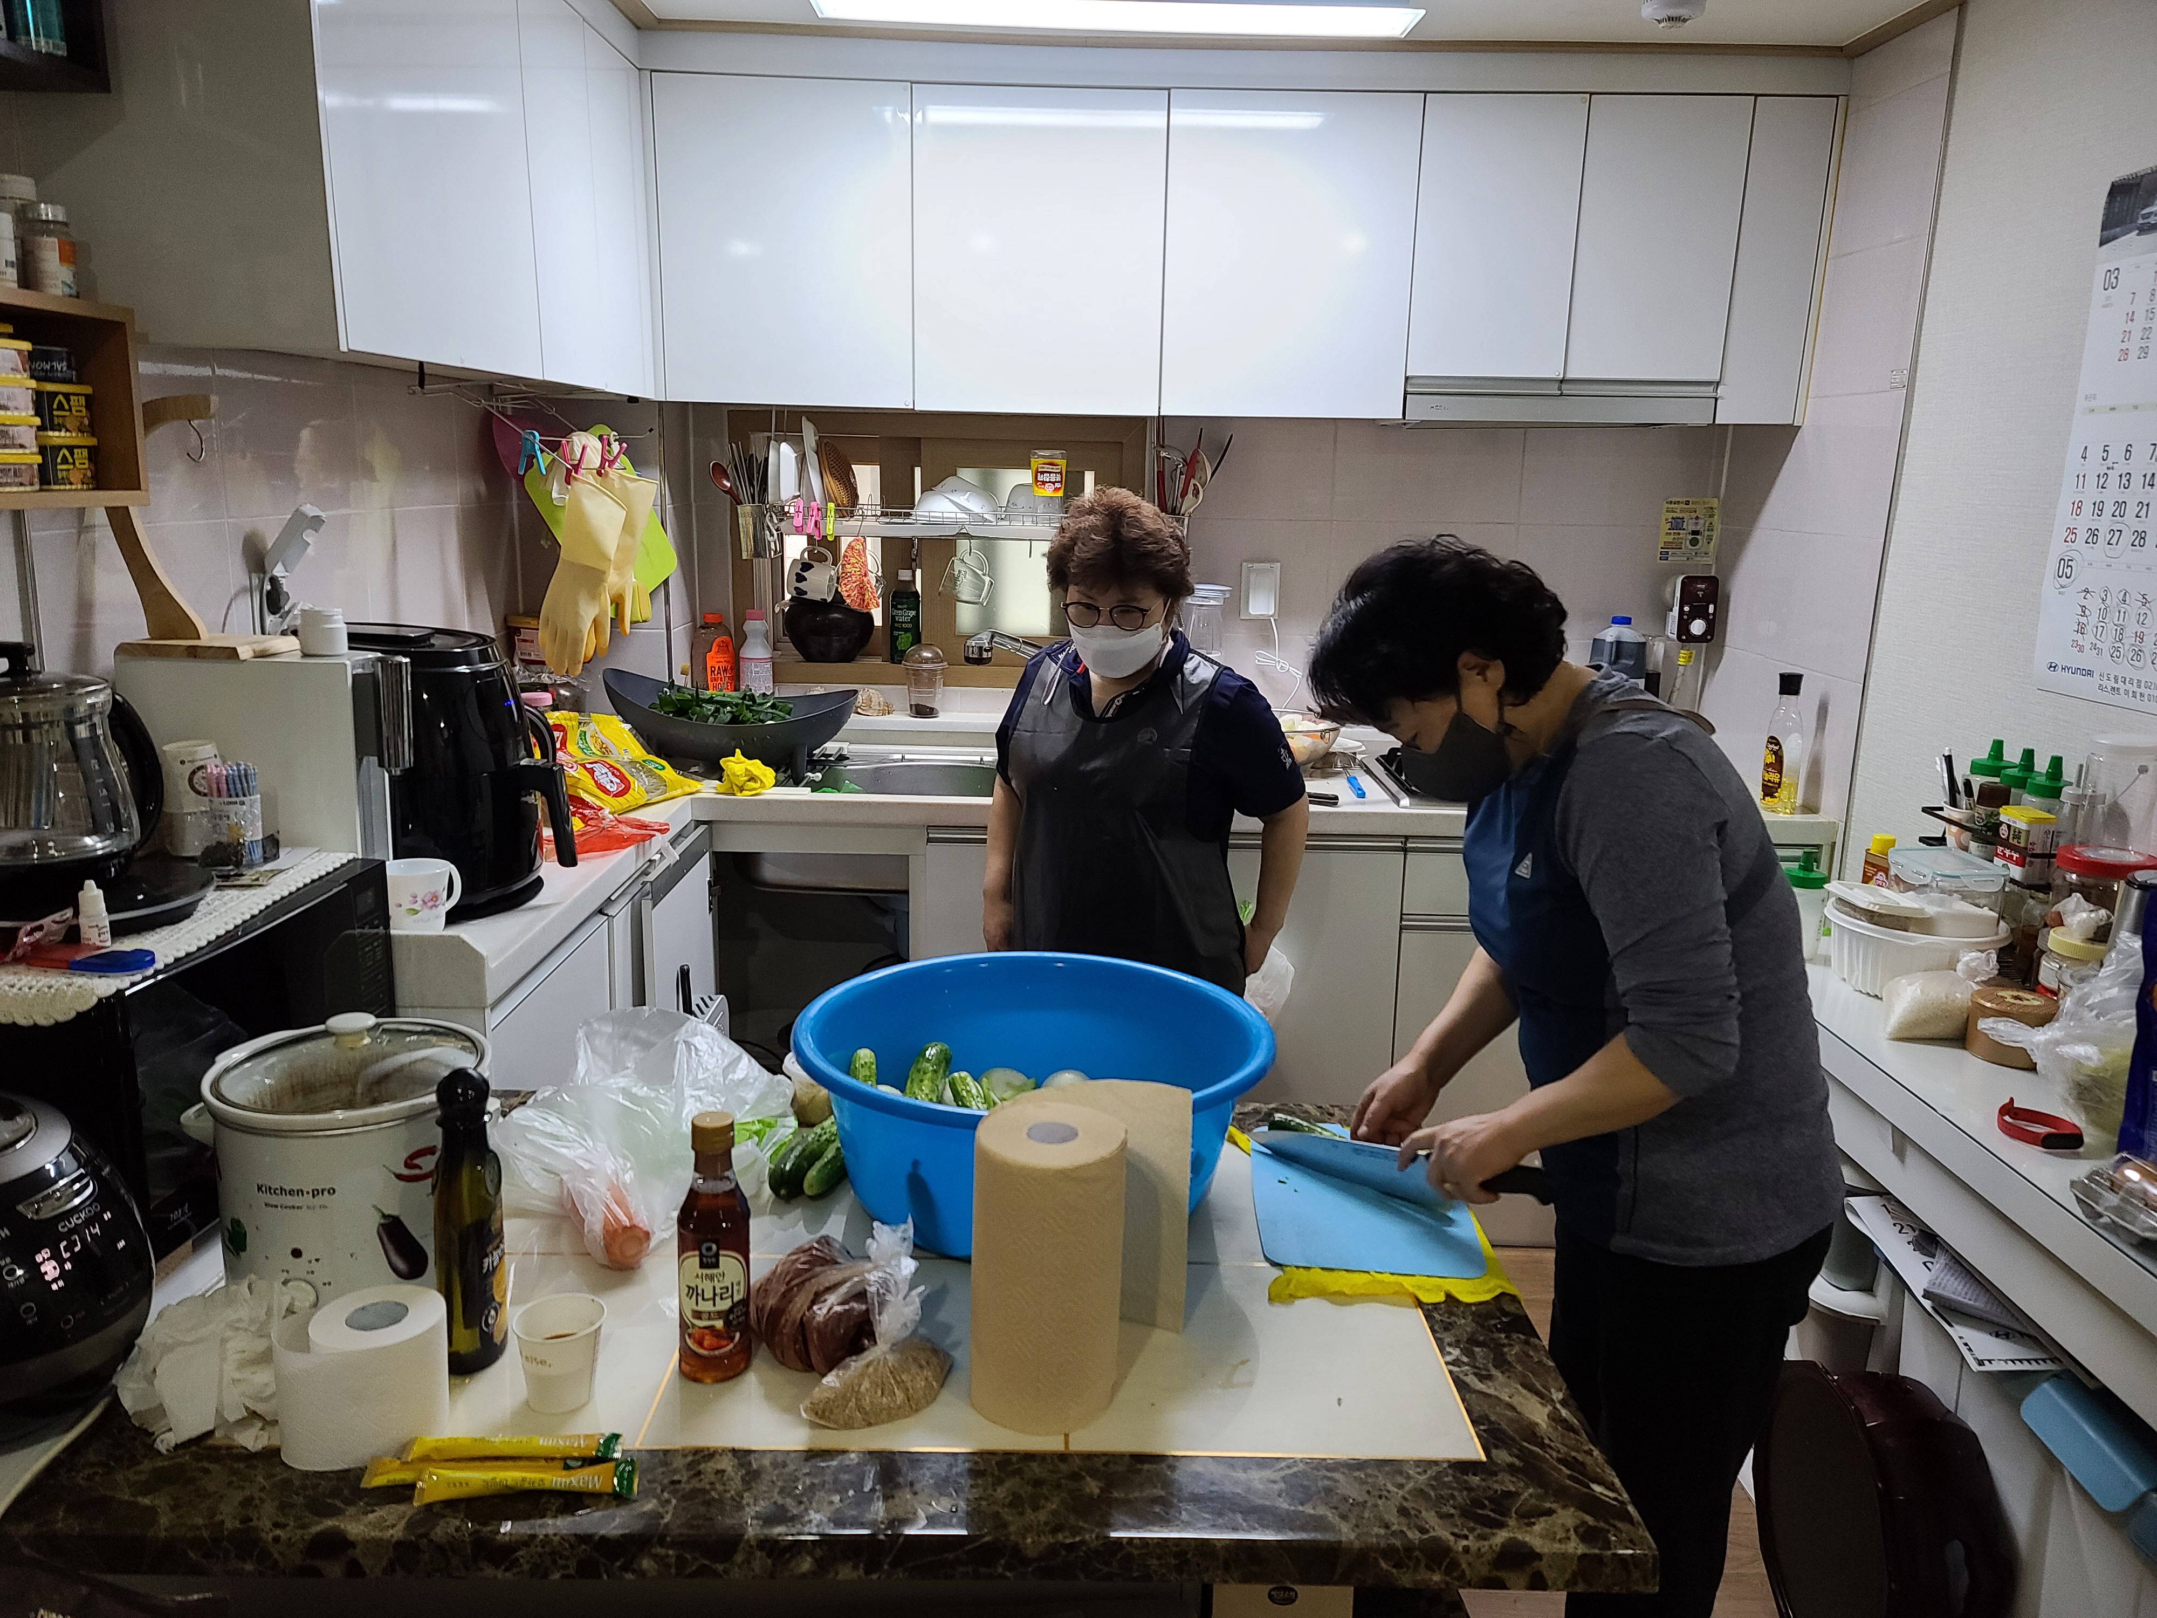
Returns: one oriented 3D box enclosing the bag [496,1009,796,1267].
[{"bbox_3d":[-0.469,0.316,1.608,0.320,0.150,0.330,1,13,0],"label":"bag"}]

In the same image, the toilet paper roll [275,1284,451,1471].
[{"bbox_3d":[-0.551,0.437,1.215,0.120,0.098,0.112,1,13,0],"label":"toilet paper roll"}]

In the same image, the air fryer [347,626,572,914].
[{"bbox_3d":[-0.825,-0.049,2.058,0.365,0.350,0.285,6,14,20],"label":"air fryer"}]

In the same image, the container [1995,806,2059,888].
[{"bbox_3d":[1.192,0.048,1.965,0.035,0.085,0.052,-1,13,-8],"label":"container"}]

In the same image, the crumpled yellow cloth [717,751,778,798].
[{"bbox_3d":[-0.601,-0.073,2.822,0.108,0.085,0.090,1,13,0],"label":"crumpled yellow cloth"}]

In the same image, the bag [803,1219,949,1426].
[{"bbox_3d":[-0.160,0.410,1.247,0.120,0.138,0.080,-3,13,-16],"label":"bag"}]

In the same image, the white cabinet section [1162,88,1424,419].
[{"bbox_3d":[0.389,-1.052,3.032,0.462,0.571,0.320,1,13,-1],"label":"white cabinet section"}]

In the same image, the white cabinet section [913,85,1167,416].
[{"bbox_3d":[-0.073,-1.060,3.026,0.462,0.571,0.320,1,13,-1],"label":"white cabinet section"}]

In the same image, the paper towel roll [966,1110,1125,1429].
[{"bbox_3d":[-0.025,0.370,1.264,0.119,0.229,0.119,1,13,0],"label":"paper towel roll"}]

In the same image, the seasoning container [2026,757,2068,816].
[{"bbox_3d":[1.266,0.011,2.059,0.060,0.165,0.060,-3,13,-17],"label":"seasoning container"}]

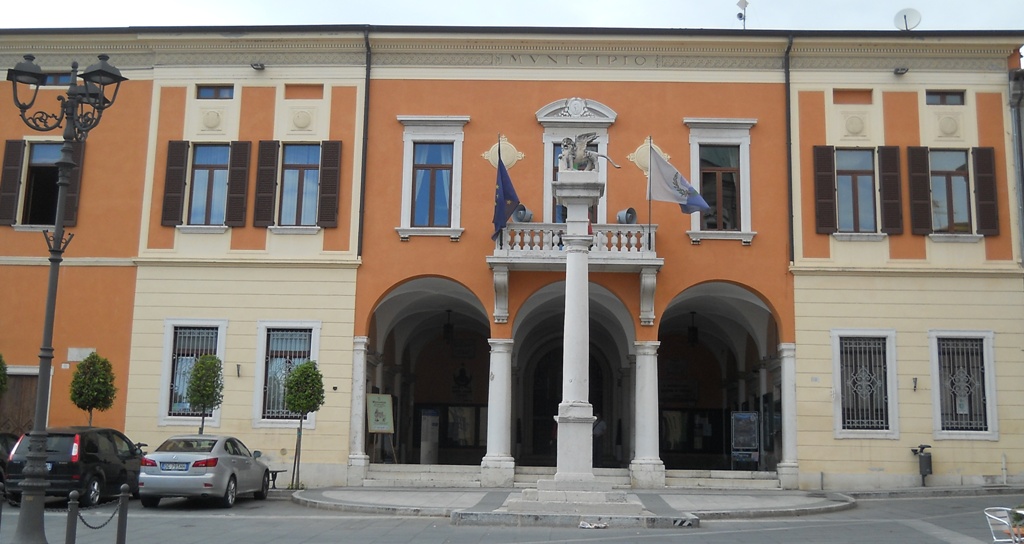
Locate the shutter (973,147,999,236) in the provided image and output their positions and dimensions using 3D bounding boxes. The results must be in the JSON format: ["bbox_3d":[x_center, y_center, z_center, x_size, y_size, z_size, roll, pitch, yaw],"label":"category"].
[{"bbox_3d":[12.264,-2.096,31.386,0.544,2.342,0.060,1,-11,2],"label":"shutter"}]

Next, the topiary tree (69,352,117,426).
[{"bbox_3d":[-10.226,3.576,29.375,1.133,3.275,1.133,1,-12,1],"label":"topiary tree"}]

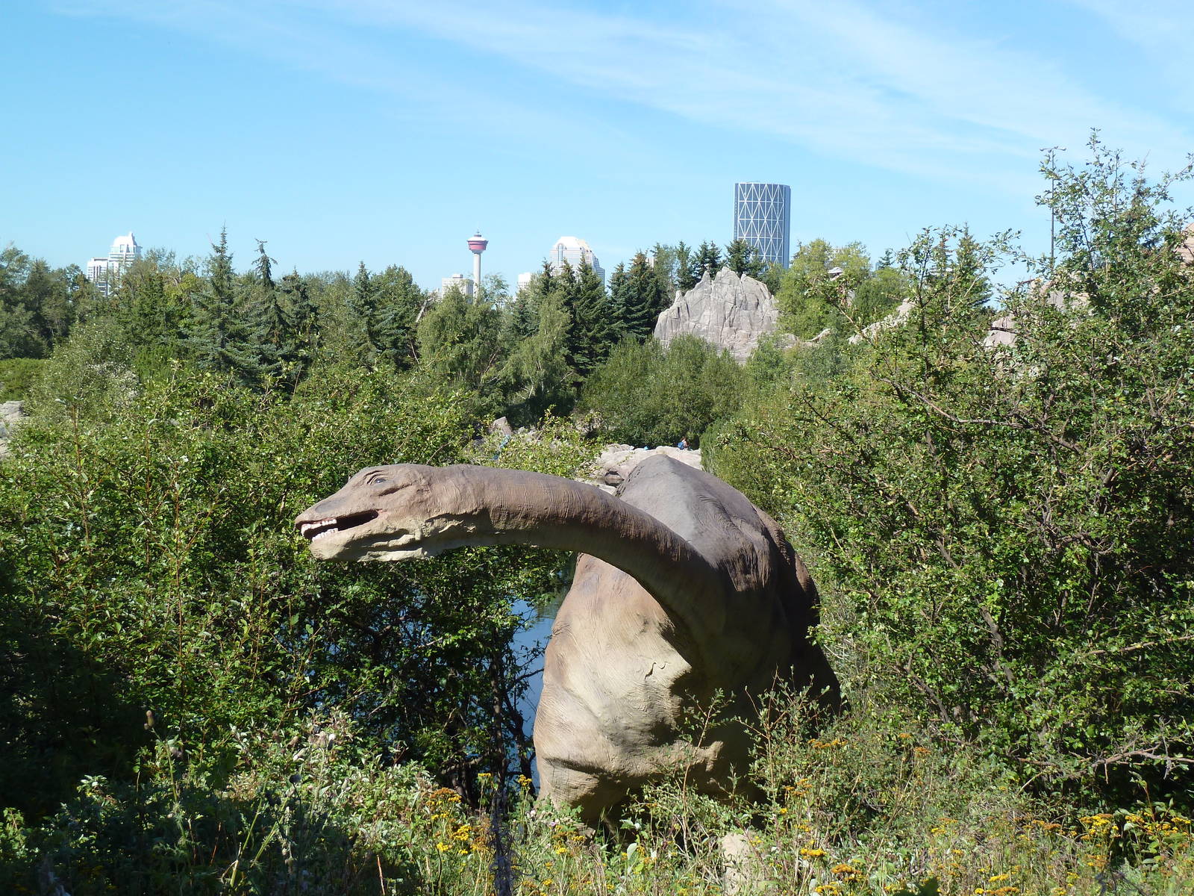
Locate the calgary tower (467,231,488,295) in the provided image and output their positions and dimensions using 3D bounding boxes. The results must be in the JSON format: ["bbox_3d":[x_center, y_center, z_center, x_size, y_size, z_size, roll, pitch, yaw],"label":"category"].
[{"bbox_3d":[-164.815,-211.659,2272.547,29.000,189.000,29.000,1,3,-4],"label":"calgary tower"}]

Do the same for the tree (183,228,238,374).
[{"bbox_3d":[-26.648,-8.018,115.349,4.300,14.500,4.300,0,3,-13],"label":"tree"}]

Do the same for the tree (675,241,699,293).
[{"bbox_3d":[8.027,-10.730,150.385,3.700,16.000,3.700,1,3,3],"label":"tree"}]

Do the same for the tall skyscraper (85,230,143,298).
[{"bbox_3d":[-491.271,-158.700,1682.911,52.000,121.000,38.000,1,3,-7],"label":"tall skyscraper"}]

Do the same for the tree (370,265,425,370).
[{"bbox_3d":[-13.633,-6.244,112.293,4.200,12.200,4.200,1,3,-7],"label":"tree"}]

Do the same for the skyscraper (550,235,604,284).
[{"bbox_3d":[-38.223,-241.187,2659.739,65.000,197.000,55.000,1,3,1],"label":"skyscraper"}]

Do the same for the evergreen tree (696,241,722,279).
[{"bbox_3d":[10.014,-10.730,150.385,3.800,16.000,3.800,1,3,4],"label":"evergreen tree"}]

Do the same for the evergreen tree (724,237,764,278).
[{"bbox_3d":[13.267,-11.068,150.385,4.400,16.000,4.400,1,3,5],"label":"evergreen tree"}]

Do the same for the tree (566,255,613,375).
[{"bbox_3d":[-0.655,-6.694,115.313,4.000,13.000,4.000,1,3,0],"label":"tree"}]

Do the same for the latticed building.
[{"bbox_3d":[216.502,-232.072,2195.702,78.000,237.000,48.000,0,3,-23],"label":"latticed building"}]

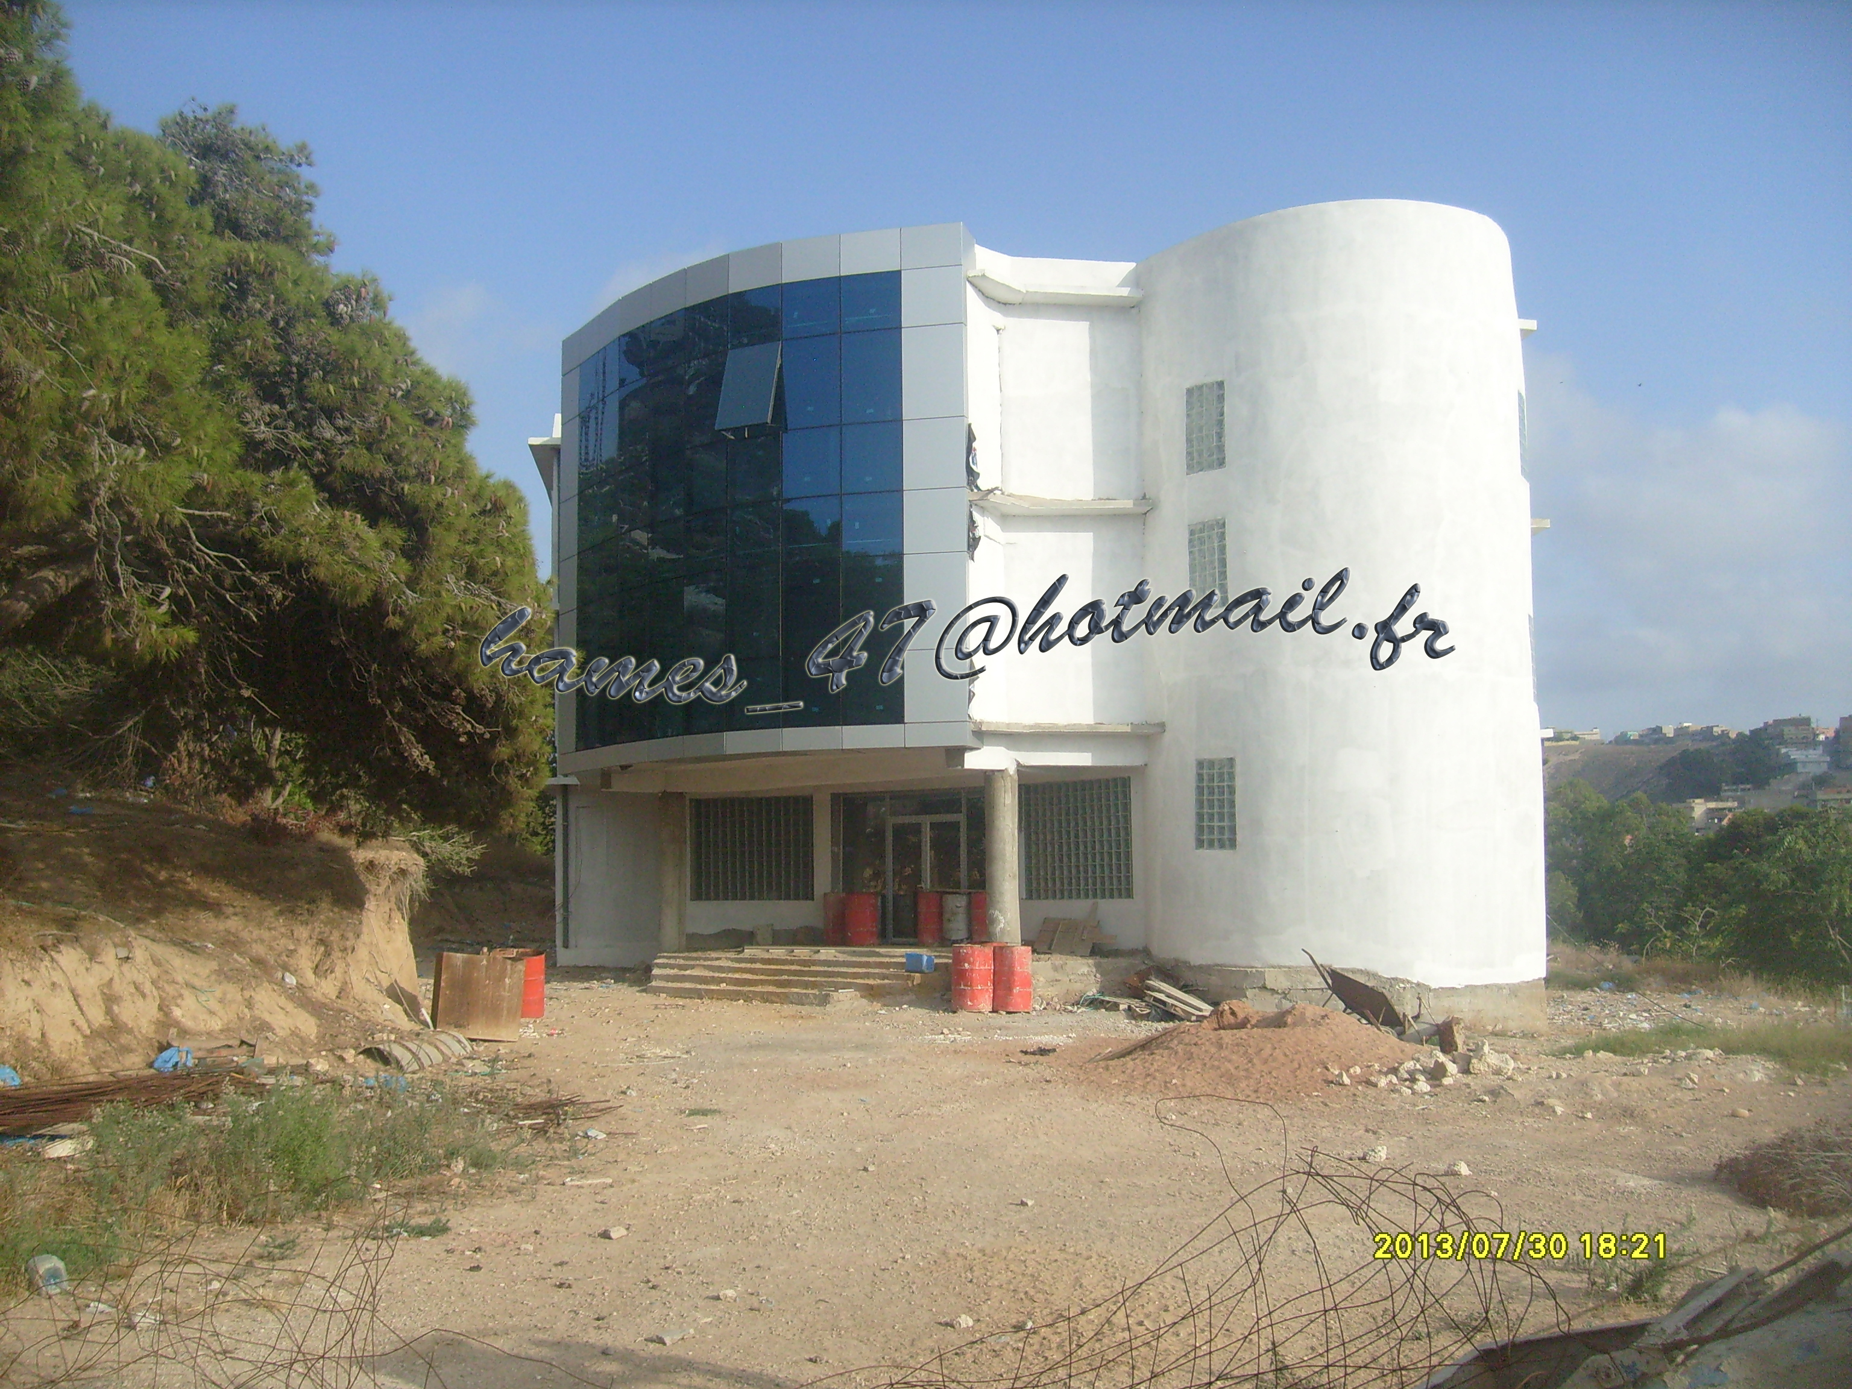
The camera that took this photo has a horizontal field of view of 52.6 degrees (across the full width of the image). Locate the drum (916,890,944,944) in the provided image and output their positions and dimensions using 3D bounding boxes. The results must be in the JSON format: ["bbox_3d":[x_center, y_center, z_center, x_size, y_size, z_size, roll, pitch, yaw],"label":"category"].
[{"bbox_3d":[0.137,3.856,32.173,0.585,0.880,0.585,-1,-6,0],"label":"drum"}]

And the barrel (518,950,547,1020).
[{"bbox_3d":[-5.692,4.159,26.500,0.600,0.880,0.600,0,-6,0],"label":"barrel"}]

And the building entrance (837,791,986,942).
[{"bbox_3d":[-0.194,3.084,33.511,3.500,2.750,0.300,-5,-8,38],"label":"building entrance"}]

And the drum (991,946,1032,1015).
[{"bbox_3d":[1.205,3.956,26.028,0.585,0.880,0.585,-1,-6,0],"label":"drum"}]

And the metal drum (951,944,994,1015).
[{"bbox_3d":[0.645,3.915,25.700,0.590,0.880,0.590,0,-6,0],"label":"metal drum"}]

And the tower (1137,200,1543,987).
[{"bbox_3d":[6.780,-1.141,30.505,6.000,12.000,5.900,-2,-6,11],"label":"tower"}]

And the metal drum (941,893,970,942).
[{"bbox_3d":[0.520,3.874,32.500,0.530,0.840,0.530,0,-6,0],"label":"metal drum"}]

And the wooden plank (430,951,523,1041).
[{"bbox_3d":[-5.653,3.812,23.637,1.090,1.080,0.120,7,-24,-29],"label":"wooden plank"}]

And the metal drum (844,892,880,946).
[{"bbox_3d":[-1.113,3.923,32.670,0.585,0.880,0.585,-1,-6,0],"label":"metal drum"}]

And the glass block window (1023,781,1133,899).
[{"bbox_3d":[2.520,2.480,31.800,0.120,2.020,2.650,5,-8,-39],"label":"glass block window"}]

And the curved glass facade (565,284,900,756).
[{"bbox_3d":[-3.666,-2.824,30.885,7.700,7.050,1.050,-6,-8,41],"label":"curved glass facade"}]

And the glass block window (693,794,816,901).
[{"bbox_3d":[-3.380,3.020,36.450,2.650,2.000,0.120,-3,-7,22],"label":"glass block window"}]

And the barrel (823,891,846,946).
[{"bbox_3d":[-1.499,3.985,33.167,0.585,0.880,0.585,-1,-6,0],"label":"barrel"}]

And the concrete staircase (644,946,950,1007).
[{"bbox_3d":[-1.913,4.393,29.401,5.400,0.750,1.600,-5,-8,38],"label":"concrete staircase"}]

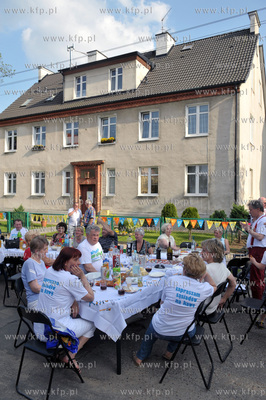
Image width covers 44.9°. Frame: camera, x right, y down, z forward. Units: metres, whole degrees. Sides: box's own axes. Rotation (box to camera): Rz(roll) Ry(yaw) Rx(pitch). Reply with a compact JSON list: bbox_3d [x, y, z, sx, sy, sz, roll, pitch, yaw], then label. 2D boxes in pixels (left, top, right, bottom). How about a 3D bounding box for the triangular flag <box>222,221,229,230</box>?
[{"bbox_3d":[3.075,0.879,10.694,0.225,0.280,0.020,1,0,28],"label":"triangular flag"}]

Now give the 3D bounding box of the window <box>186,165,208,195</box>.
[{"bbox_3d":[3.183,-0.958,15.921,1.136,1.527,0.150,1,0,28],"label":"window"}]

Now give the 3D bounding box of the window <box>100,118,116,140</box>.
[{"bbox_3d":[-1.427,-3.995,18.400,1.121,1.605,0.150,1,0,28],"label":"window"}]

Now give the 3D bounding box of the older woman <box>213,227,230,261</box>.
[{"bbox_3d":[1.770,1.100,6.650,0.660,1.180,0.460,1,0,-44],"label":"older woman"}]

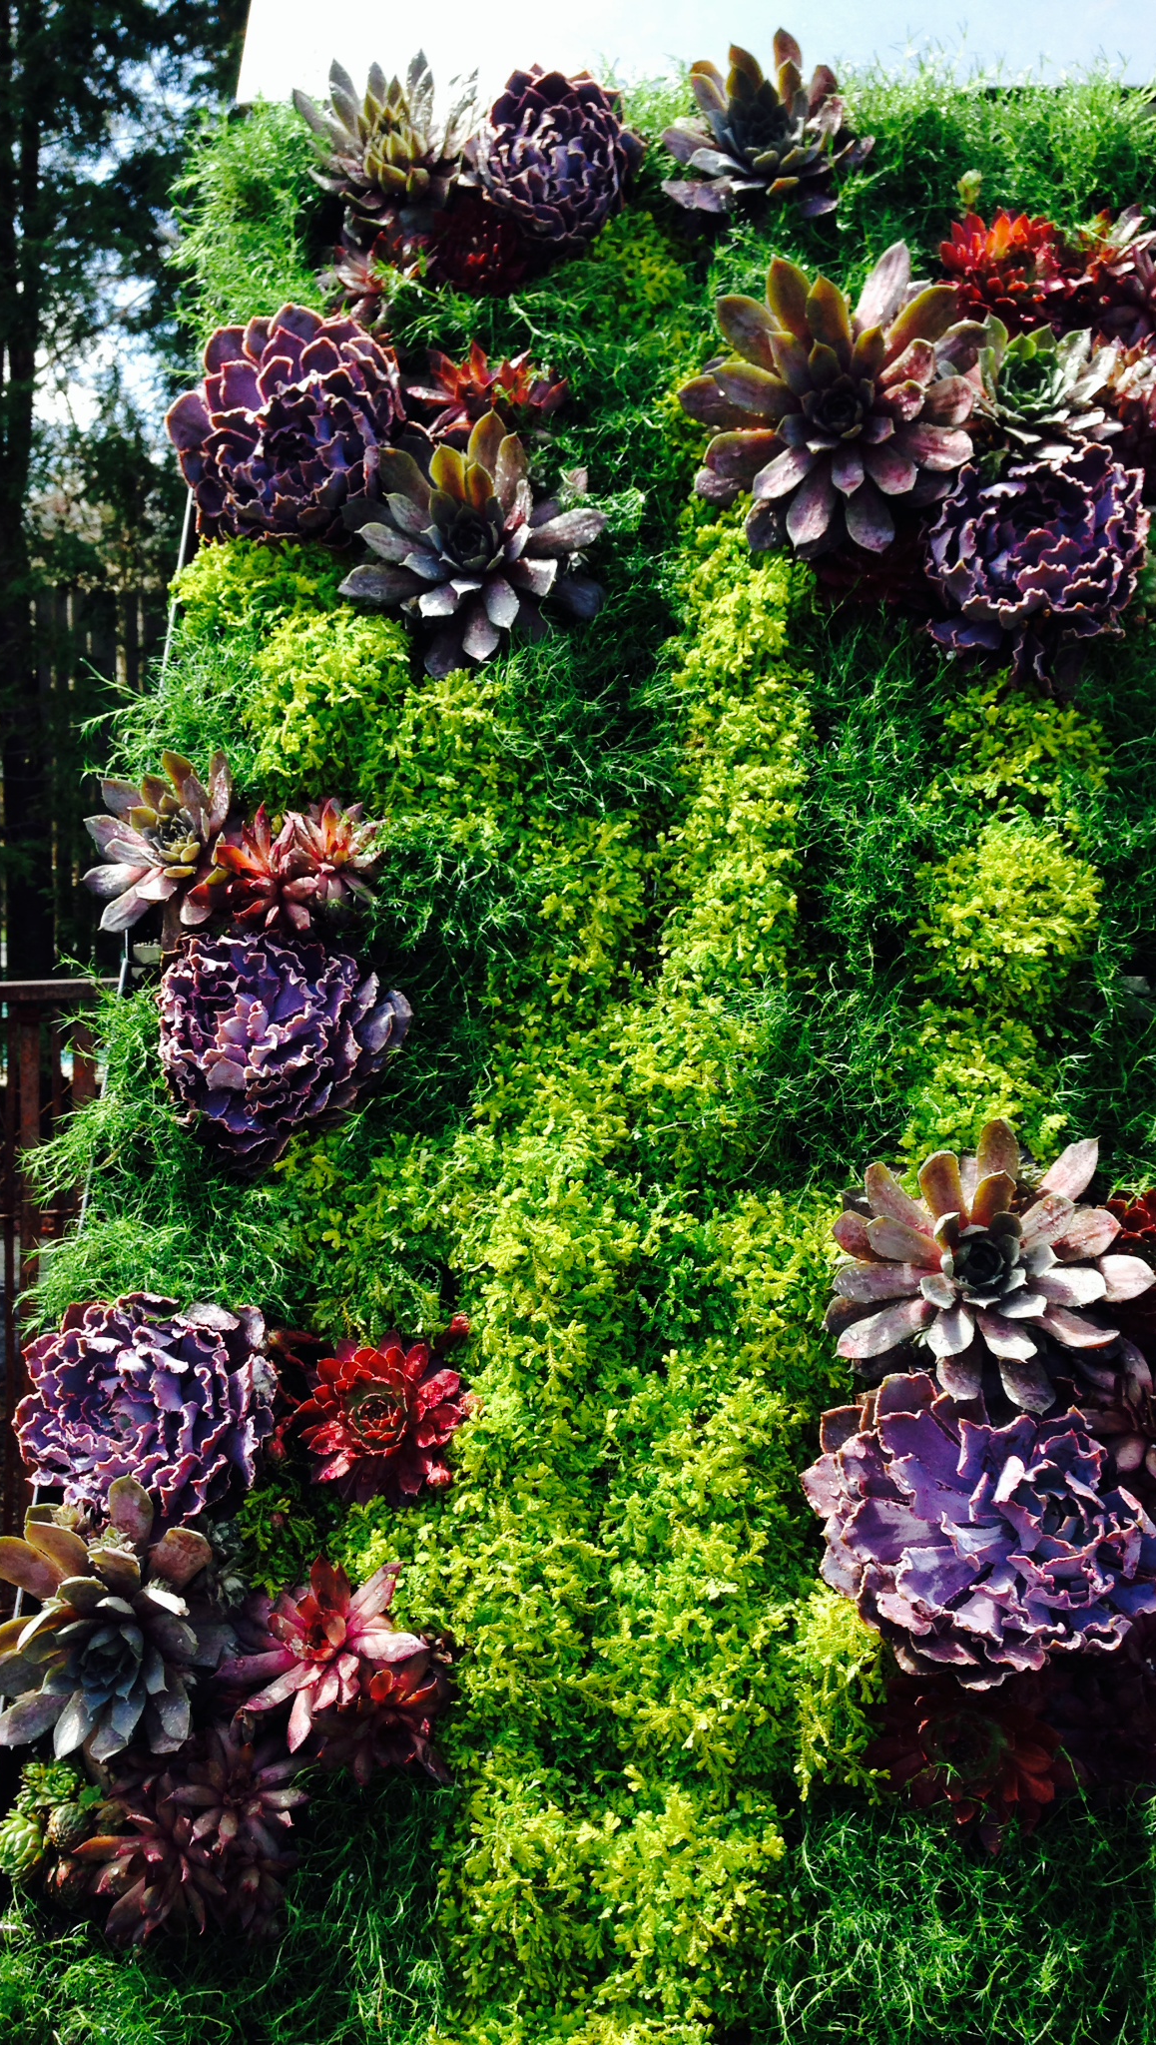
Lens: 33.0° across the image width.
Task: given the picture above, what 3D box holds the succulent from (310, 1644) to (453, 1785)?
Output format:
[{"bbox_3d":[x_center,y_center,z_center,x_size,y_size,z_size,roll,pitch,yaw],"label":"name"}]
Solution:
[{"bbox_3d":[-0.095,0.335,0.948,0.068,0.068,0.034,2,-19,6],"label":"succulent"}]

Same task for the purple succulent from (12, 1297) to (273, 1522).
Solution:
[{"bbox_3d":[-0.221,0.198,0.993,0.125,0.125,0.062,2,-19,6],"label":"purple succulent"}]

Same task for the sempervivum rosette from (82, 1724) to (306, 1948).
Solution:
[{"bbox_3d":[-0.185,0.387,0.933,0.103,0.103,0.043,2,-19,6],"label":"sempervivum rosette"}]

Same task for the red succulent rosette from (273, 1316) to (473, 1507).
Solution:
[{"bbox_3d":[-0.105,0.203,1.014,0.097,0.097,0.047,1,-19,7],"label":"red succulent rosette"}]

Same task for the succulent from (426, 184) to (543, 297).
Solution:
[{"bbox_3d":[-0.057,-0.501,1.238,0.080,0.080,0.040,2,-11,4],"label":"succulent"}]

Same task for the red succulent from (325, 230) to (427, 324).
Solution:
[{"bbox_3d":[-0.130,-0.481,1.265,0.075,0.075,0.041,1,-19,7],"label":"red succulent"}]

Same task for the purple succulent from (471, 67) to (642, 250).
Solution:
[{"bbox_3d":[-0.013,-0.548,1.237,0.109,0.109,0.066,2,-7,4],"label":"purple succulent"}]

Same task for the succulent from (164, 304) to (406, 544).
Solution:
[{"bbox_3d":[-0.181,-0.371,1.210,0.150,0.150,0.082,1,-19,7],"label":"succulent"}]

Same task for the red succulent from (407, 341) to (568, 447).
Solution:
[{"bbox_3d":[-0.056,-0.388,1.219,0.100,0.100,0.050,1,-19,7],"label":"red succulent"}]

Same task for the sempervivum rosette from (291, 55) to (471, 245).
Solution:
[{"bbox_3d":[-0.123,-0.562,1.253,0.120,0.120,0.066,2,-19,6],"label":"sempervivum rosette"}]

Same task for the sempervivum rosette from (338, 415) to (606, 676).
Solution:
[{"bbox_3d":[-0.062,-0.279,1.144,0.153,0.153,0.069,3,-3,1],"label":"sempervivum rosette"}]

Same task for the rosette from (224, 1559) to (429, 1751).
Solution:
[{"bbox_3d":[-0.126,0.316,0.973,0.104,0.104,0.052,1,-19,7],"label":"rosette"}]

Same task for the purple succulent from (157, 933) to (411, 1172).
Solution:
[{"bbox_3d":[-0.163,0.016,1.075,0.134,0.134,0.070,1,-19,7],"label":"purple succulent"}]

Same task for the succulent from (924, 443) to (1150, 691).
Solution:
[{"bbox_3d":[0.265,-0.263,1.124,0.133,0.133,0.073,1,-19,7],"label":"succulent"}]

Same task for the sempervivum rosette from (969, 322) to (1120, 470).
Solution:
[{"bbox_3d":[0.282,-0.379,1.177,0.097,0.097,0.048,1,-19,7],"label":"sempervivum rosette"}]

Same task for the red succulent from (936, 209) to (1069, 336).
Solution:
[{"bbox_3d":[0.261,-0.457,1.191,0.083,0.083,0.041,2,-19,6],"label":"red succulent"}]

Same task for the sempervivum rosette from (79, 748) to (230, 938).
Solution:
[{"bbox_3d":[-0.239,-0.101,1.109,0.098,0.098,0.049,2,-19,6],"label":"sempervivum rosette"}]

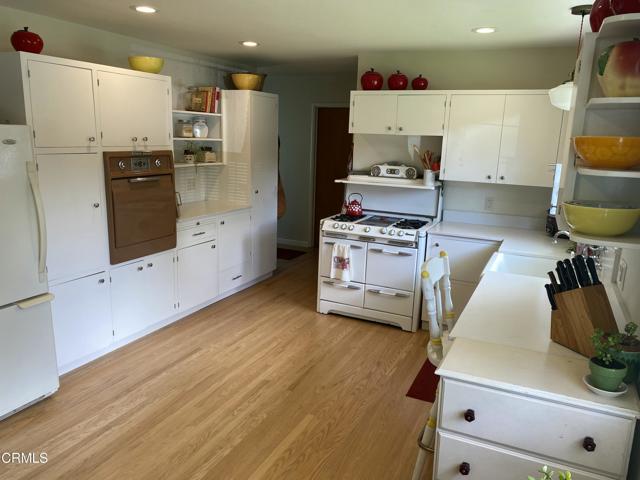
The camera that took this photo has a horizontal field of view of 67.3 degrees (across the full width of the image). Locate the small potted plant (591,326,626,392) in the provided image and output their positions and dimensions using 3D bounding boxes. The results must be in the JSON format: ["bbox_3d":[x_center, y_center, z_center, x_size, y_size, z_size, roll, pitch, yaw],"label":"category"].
[{"bbox_3d":[0.922,0.372,1.535,0.115,0.180,0.115,8,13,25],"label":"small potted plant"}]

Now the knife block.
[{"bbox_3d":[1.015,0.307,1.799,0.125,0.240,0.220,-3,13,-21],"label":"knife block"}]

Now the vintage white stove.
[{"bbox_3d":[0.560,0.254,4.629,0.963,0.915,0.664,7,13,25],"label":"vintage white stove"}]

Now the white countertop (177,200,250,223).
[{"bbox_3d":[-1.280,-0.269,4.756,0.660,0.040,1.120,8,13,25],"label":"white countertop"}]

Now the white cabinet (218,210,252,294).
[{"bbox_3d":[-1.173,0.123,5.094,0.650,0.880,0.560,8,13,25],"label":"white cabinet"}]

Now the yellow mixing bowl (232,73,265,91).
[{"bbox_3d":[-0.762,-1.661,5.109,0.320,0.170,0.320,2,12,0],"label":"yellow mixing bowl"}]

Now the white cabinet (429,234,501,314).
[{"bbox_3d":[1.296,0.377,4.263,0.610,0.880,0.540,8,13,25],"label":"white cabinet"}]

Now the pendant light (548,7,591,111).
[{"bbox_3d":[1.591,-1.115,2.992,0.245,0.598,0.245,7,13,25],"label":"pendant light"}]

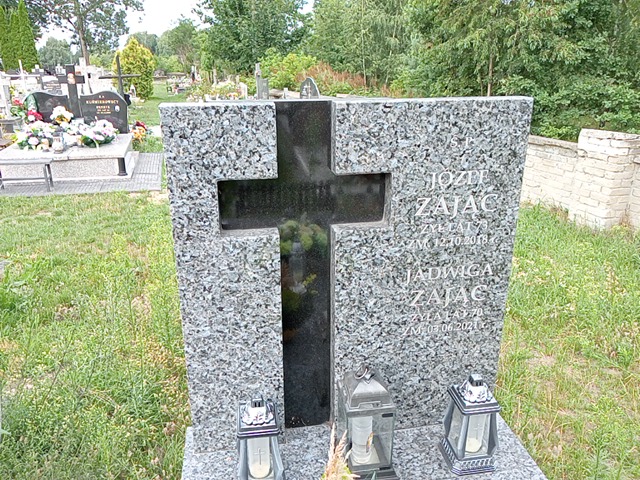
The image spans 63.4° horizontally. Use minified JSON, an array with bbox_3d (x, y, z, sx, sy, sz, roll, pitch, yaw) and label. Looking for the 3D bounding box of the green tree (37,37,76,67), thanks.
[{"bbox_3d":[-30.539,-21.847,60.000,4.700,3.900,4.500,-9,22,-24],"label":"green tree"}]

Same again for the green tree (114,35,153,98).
[{"bbox_3d":[-6.557,-6.098,18.300,1.420,2.100,1.420,-7,21,-18],"label":"green tree"}]

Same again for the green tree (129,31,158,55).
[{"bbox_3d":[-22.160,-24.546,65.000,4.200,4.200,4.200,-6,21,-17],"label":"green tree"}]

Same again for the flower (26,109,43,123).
[{"bbox_3d":[-4.246,-1.852,7.700,0.240,0.220,0.200,-10,22,-27],"label":"flower"}]

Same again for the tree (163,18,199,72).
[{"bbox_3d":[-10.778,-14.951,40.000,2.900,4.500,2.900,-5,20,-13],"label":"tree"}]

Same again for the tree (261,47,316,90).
[{"bbox_3d":[-0.943,-5.045,15.500,1.750,1.600,1.600,-1,20,-3],"label":"tree"}]

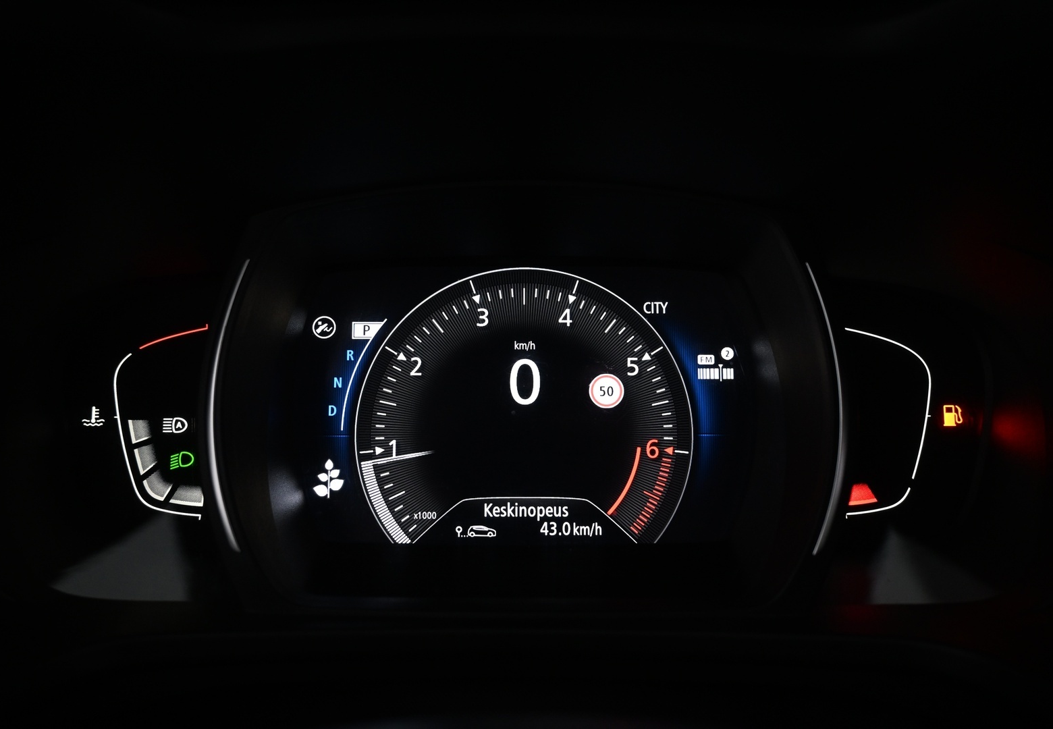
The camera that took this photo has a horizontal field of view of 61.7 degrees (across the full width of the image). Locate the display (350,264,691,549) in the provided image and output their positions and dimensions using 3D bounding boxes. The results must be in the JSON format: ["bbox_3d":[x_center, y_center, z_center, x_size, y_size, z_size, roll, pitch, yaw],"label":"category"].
[{"bbox_3d":[-0.001,0.014,0.302,0.115,0.093,0.018,0,1,0],"label":"display"}]

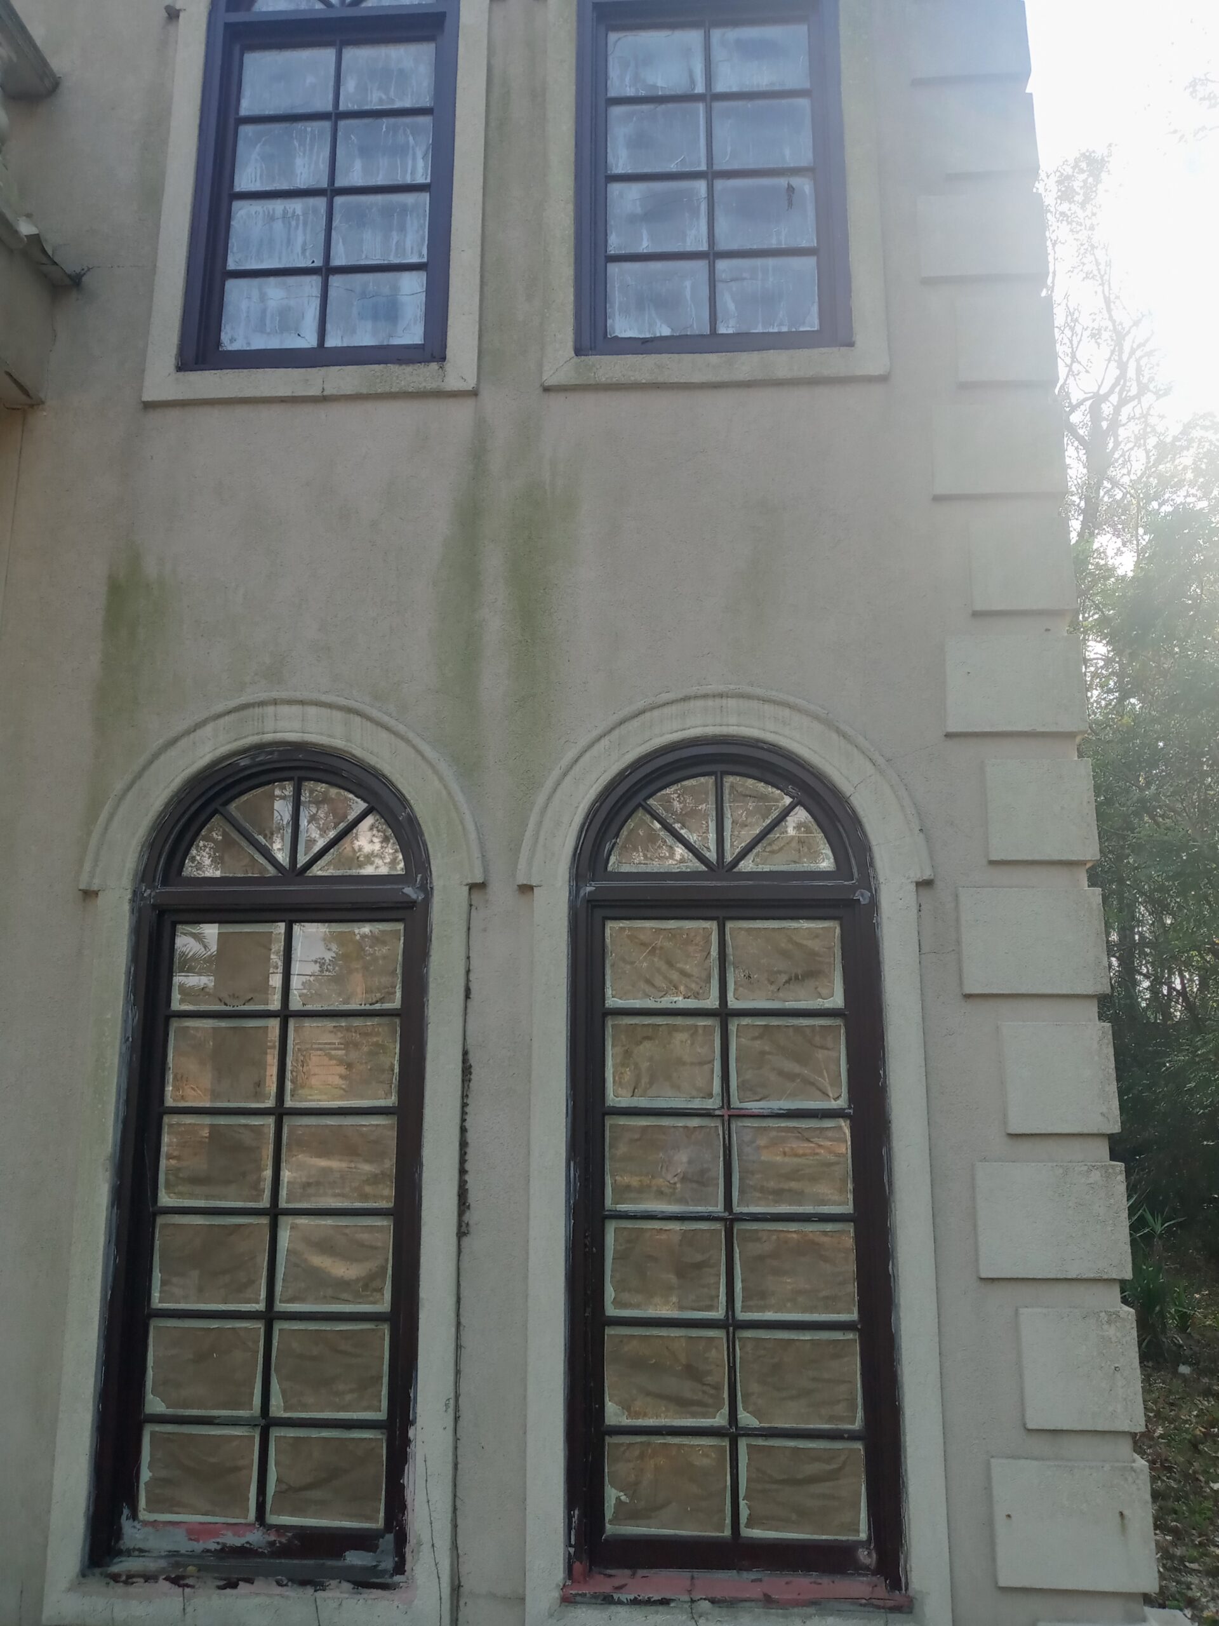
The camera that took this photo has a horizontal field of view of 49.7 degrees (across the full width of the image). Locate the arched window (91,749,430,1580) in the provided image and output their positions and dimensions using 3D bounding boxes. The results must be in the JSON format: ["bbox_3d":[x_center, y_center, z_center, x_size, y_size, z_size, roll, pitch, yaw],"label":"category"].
[{"bbox_3d":[-0.962,0.931,3.797,0.875,2.266,0.120,-1,-11,4],"label":"arched window"}]

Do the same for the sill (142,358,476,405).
[{"bbox_3d":[-0.939,-1.349,4.188,1.072,0.117,0.110,-1,-11,4],"label":"sill"}]

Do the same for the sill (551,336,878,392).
[{"bbox_3d":[0.325,-1.365,4.102,1.061,0.117,0.110,-1,-11,4],"label":"sill"}]

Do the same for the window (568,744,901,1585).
[{"bbox_3d":[0.330,0.915,3.709,0.871,2.243,0.120,-1,-11,4],"label":"window"}]

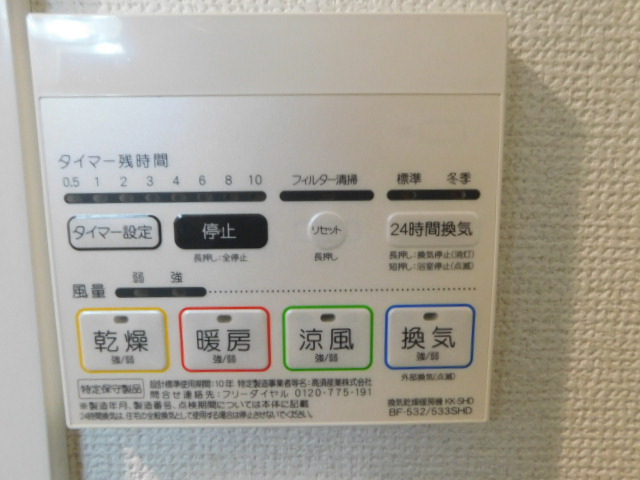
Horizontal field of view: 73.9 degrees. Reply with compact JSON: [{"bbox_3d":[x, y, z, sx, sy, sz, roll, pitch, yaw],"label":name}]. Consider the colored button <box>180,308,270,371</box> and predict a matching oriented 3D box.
[{"bbox_3d":[-0.029,0.031,0.130,0.027,0.020,0.004,-1,7,-1],"label":"colored button"}]

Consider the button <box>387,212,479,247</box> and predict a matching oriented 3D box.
[{"bbox_3d":[0.034,-0.003,0.127,0.027,0.010,0.004,-1,7,-1],"label":"button"}]

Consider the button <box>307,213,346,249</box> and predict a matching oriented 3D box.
[{"bbox_3d":[0.002,-0.003,0.126,0.012,0.012,0.004,-1,7,-1],"label":"button"}]

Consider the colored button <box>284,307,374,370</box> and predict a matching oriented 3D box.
[{"bbox_3d":[0.003,0.030,0.131,0.027,0.020,0.004,-1,7,-1],"label":"colored button"}]

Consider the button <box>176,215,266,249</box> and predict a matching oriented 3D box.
[{"bbox_3d":[-0.029,-0.003,0.126,0.027,0.010,0.004,-1,7,-1],"label":"button"}]

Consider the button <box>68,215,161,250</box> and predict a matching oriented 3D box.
[{"bbox_3d":[-0.061,-0.002,0.125,0.027,0.010,0.004,-1,7,-1],"label":"button"}]

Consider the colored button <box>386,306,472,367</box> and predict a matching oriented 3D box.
[{"bbox_3d":[0.034,0.030,0.131,0.027,0.020,0.004,-1,7,-1],"label":"colored button"}]

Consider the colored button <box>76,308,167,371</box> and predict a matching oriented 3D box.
[{"bbox_3d":[-0.060,0.031,0.130,0.027,0.020,0.004,-1,7,-1],"label":"colored button"}]

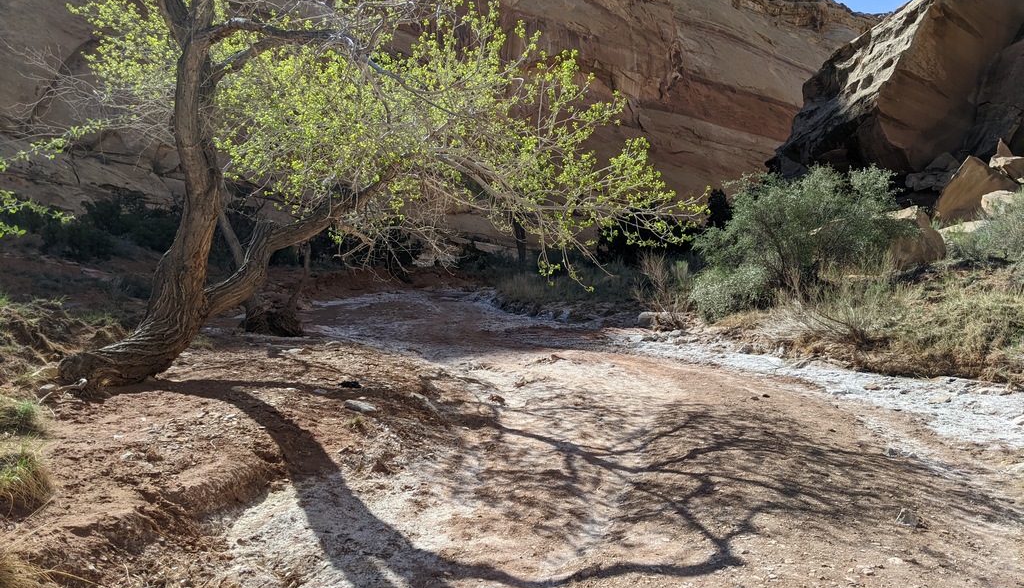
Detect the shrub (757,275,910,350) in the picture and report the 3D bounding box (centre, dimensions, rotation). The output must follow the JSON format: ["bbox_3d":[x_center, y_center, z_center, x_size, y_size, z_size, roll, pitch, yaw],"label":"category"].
[{"bbox_3d":[5.009,0.292,12.600,2.050,1.100,1.550,0,3,0],"label":"shrub"}]

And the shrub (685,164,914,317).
[{"bbox_3d":[5.537,-1.045,15.600,3.900,2.700,3.300,0,3,0],"label":"shrub"}]

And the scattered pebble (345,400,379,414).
[{"bbox_3d":[-1.338,1.009,7.100,0.290,0.090,0.190,0,3,0],"label":"scattered pebble"}]

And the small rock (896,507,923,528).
[{"bbox_3d":[2.355,1.329,4.750,0.140,0.100,0.120,0,3,0],"label":"small rock"}]

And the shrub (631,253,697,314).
[{"bbox_3d":[3.303,-0.249,17.300,1.300,1.250,1.100,0,3,0],"label":"shrub"}]

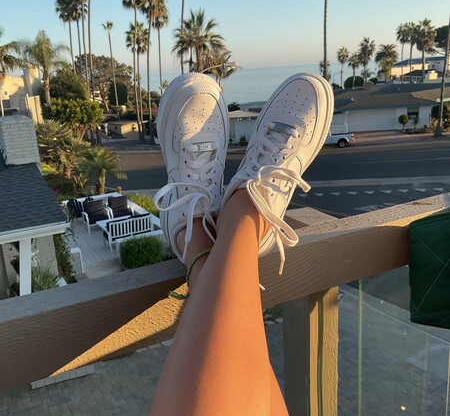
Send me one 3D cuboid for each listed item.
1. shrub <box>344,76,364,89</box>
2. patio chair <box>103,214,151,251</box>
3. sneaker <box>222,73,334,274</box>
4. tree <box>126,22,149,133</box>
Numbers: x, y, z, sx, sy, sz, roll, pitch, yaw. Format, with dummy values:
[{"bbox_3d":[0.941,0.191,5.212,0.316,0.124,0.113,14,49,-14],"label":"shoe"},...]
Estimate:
[{"bbox_3d":[21.969,-21.202,85.280,3.382,2.145,3.382,-3,15,0],"label":"shrub"},{"bbox_3d":[-2.872,0.677,14.701,1.220,0.860,0.700,-12,17,-28],"label":"patio chair"},{"bbox_3d":[0.070,-0.076,0.708,0.104,0.290,0.115,20,-5,17],"label":"sneaker"},{"bbox_3d":[-8.724,-12.636,51.596,2.300,12.078,2.300,-3,15,0],"label":"tree"}]

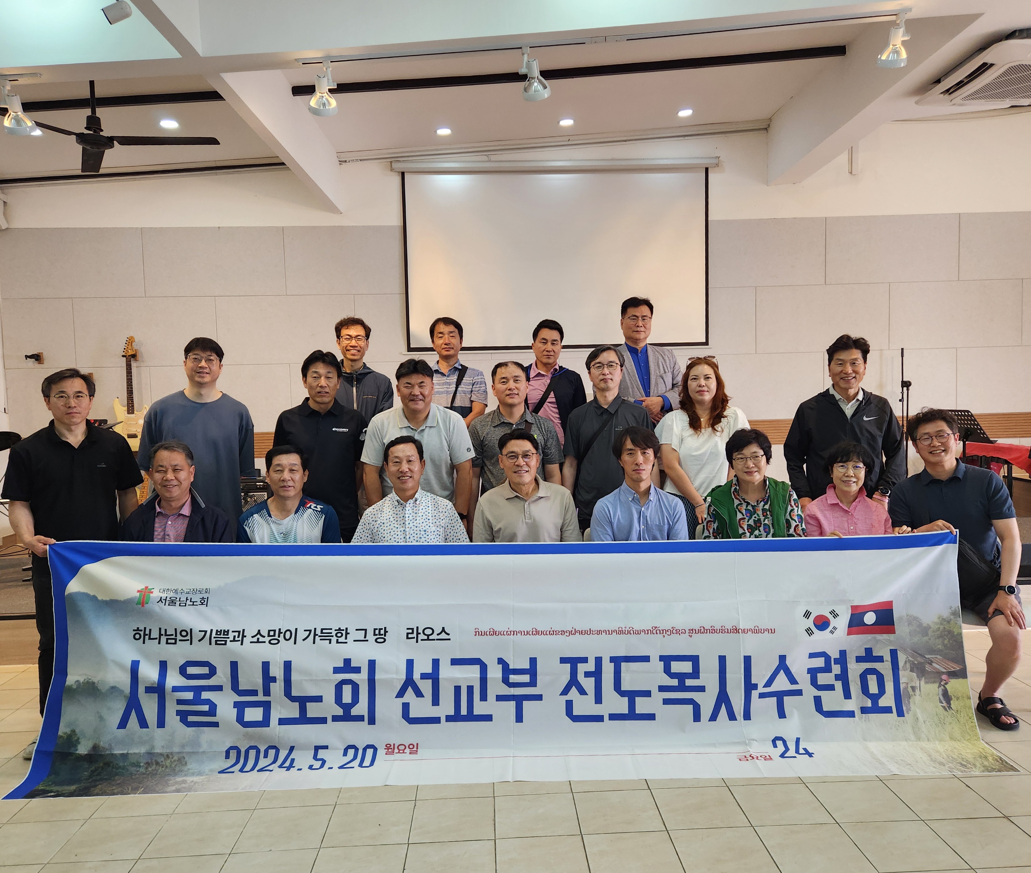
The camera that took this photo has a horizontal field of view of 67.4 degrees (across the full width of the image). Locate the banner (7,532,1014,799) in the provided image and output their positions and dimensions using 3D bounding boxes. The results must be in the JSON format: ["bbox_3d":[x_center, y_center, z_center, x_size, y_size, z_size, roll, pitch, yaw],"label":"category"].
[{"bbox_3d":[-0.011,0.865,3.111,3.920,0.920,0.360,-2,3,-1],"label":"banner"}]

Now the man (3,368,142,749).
[{"bbox_3d":[-1.933,0.531,3.422,0.530,1.657,0.360,-3,3,-19],"label":"man"}]

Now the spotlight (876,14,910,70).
[{"bbox_3d":[1.870,-1.960,3.828,0.135,0.240,0.160,-2,3,-8],"label":"spotlight"}]

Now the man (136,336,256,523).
[{"bbox_3d":[-1.669,0.394,4.108,0.560,1.845,0.330,-2,3,-14],"label":"man"}]

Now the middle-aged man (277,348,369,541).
[{"bbox_3d":[-0.952,0.443,3.842,0.490,1.723,0.310,-2,3,-9],"label":"middle-aged man"}]

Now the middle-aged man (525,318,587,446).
[{"bbox_3d":[0.230,0.095,4.876,0.500,1.664,0.320,-1,3,4],"label":"middle-aged man"}]

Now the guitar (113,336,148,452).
[{"bbox_3d":[-3.186,-0.336,6.414,0.330,0.990,0.100,-2,3,-5],"label":"guitar"}]

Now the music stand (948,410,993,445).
[{"bbox_3d":[3.411,0.294,5.926,0.420,0.993,0.480,-2,3,-2],"label":"music stand"}]

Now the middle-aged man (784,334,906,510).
[{"bbox_3d":[1.658,0.366,3.876,0.580,1.739,0.340,-1,3,14],"label":"middle-aged man"}]

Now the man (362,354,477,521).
[{"bbox_3d":[-0.499,0.441,4.061,0.580,1.696,0.400,-2,3,-6],"label":"man"}]

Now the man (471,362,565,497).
[{"bbox_3d":[0.010,0.443,4.032,0.500,1.653,0.330,-2,3,-2],"label":"man"}]

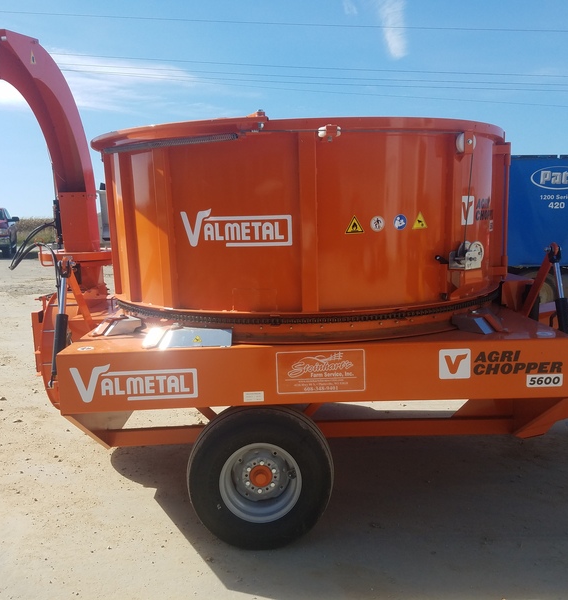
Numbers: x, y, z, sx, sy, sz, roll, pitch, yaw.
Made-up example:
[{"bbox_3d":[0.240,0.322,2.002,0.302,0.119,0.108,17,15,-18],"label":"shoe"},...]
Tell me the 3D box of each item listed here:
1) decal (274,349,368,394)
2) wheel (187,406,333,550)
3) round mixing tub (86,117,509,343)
[{"bbox_3d":[0.180,0.348,2.905,0.440,0.210,0.010,-2,9,-1],"label":"decal"},{"bbox_3d":[-0.119,0.871,3.106,0.755,0.755,0.270,-2,9,-1],"label":"wheel"},{"bbox_3d":[0.127,-0.512,4.186,2.713,1.070,2.713,-1,8,0],"label":"round mixing tub"}]

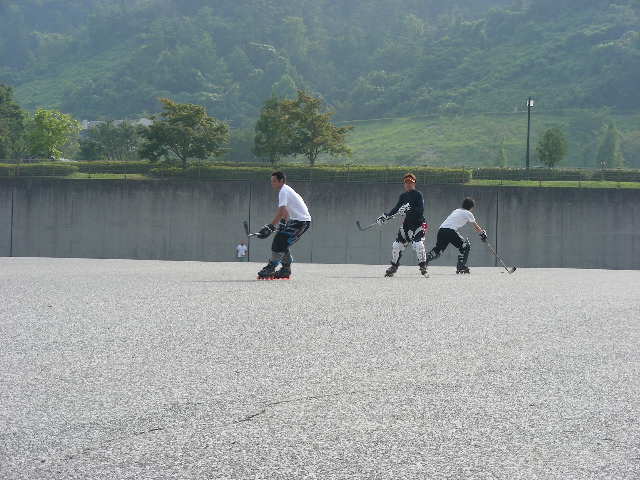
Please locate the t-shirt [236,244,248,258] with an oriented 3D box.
[{"bbox_3d":[-3.684,0.547,87.000,0.540,0.630,0.270,1,1,0],"label":"t-shirt"}]

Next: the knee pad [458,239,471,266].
[{"bbox_3d":[2.471,0.214,31.300,0.150,0.450,0.150,12,0,-18],"label":"knee pad"}]

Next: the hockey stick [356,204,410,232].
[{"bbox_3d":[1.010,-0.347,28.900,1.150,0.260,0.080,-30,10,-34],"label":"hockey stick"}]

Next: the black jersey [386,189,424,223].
[{"bbox_3d":[1.369,-0.544,29.300,0.600,0.580,0.360,1,1,7],"label":"black jersey"}]

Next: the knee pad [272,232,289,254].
[{"bbox_3d":[-0.591,0.037,27.400,0.190,0.290,0.170,1,1,-21],"label":"knee pad"}]

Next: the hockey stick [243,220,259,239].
[{"bbox_3d":[-0.874,-0.154,26.900,0.080,0.270,1.100,-21,1,34],"label":"hockey stick"}]

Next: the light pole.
[{"bbox_3d":[12.850,-6.333,112.000,0.400,4.800,0.360,1,1,0],"label":"light pole"}]

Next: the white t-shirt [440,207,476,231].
[{"bbox_3d":[2.376,-0.352,31.400,0.280,0.540,0.470,48,-9,-21],"label":"white t-shirt"}]

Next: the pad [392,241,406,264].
[{"bbox_3d":[1.265,0.200,29.300,0.170,0.400,0.150,14,6,20],"label":"pad"}]

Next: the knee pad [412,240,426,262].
[{"bbox_3d":[1.601,0.184,29.300,0.170,0.390,0.150,-8,6,-3],"label":"knee pad"}]

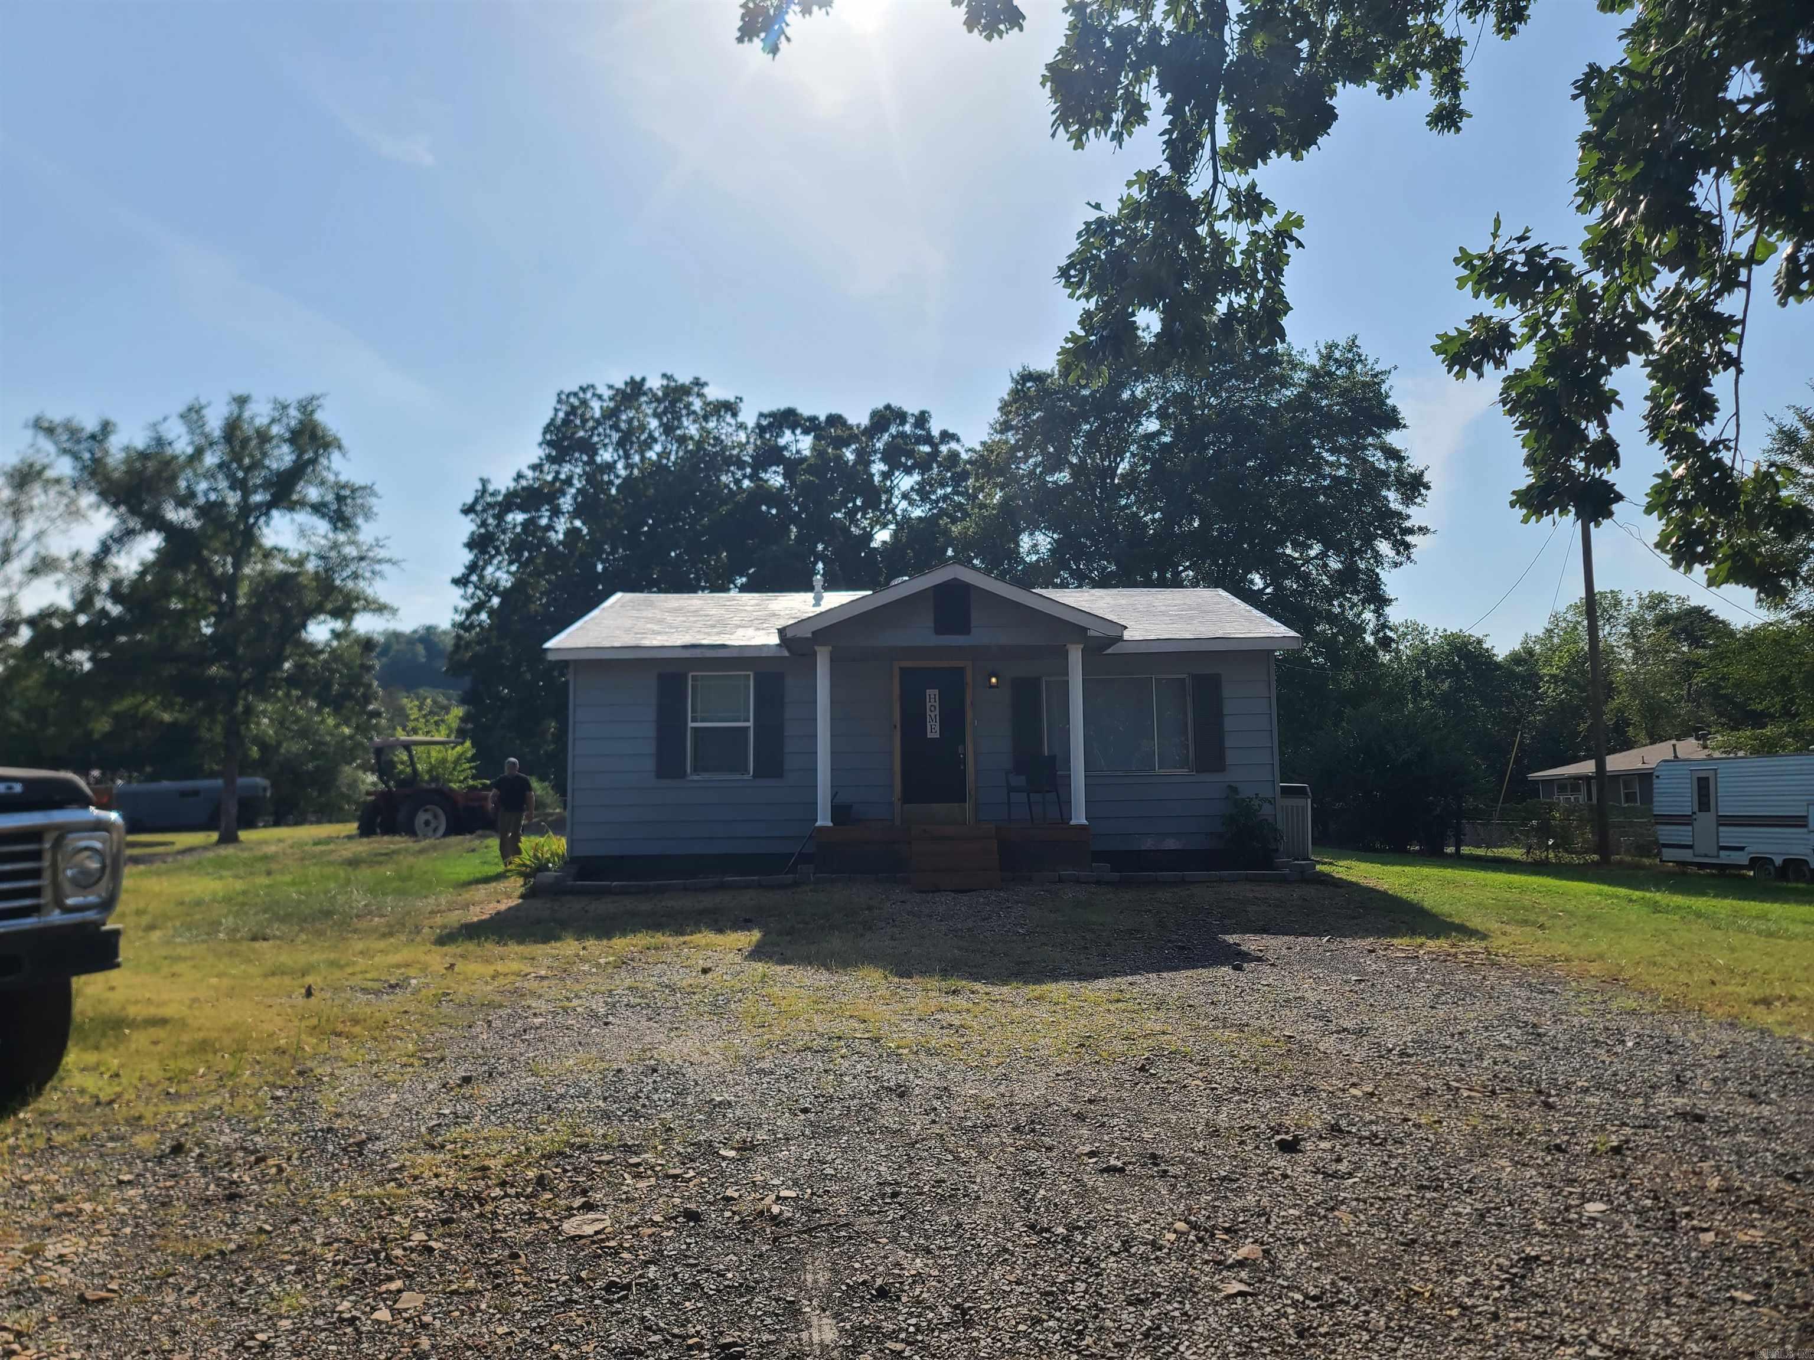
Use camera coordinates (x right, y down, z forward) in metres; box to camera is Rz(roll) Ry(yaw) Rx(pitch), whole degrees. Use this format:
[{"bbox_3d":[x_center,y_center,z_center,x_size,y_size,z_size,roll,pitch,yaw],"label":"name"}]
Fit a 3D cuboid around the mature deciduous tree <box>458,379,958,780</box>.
[{"bbox_3d":[-5.696,-2.149,37.219,14.691,13.199,12.487,-1,-4,0],"label":"mature deciduous tree"}]

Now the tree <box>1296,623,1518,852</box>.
[{"bbox_3d":[13.023,1.442,33.968,5.783,5.888,5.783,-1,-4,0],"label":"tree"}]

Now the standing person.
[{"bbox_3d":[-6.337,2.125,21.012,0.680,1.770,0.450,0,-4,-11],"label":"standing person"}]

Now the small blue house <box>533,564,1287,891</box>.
[{"bbox_3d":[0.238,0.613,20.151,9.700,4.250,10.100,-1,-4,1],"label":"small blue house"}]

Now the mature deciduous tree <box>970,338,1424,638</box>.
[{"bbox_3d":[8.372,-2.767,38.250,13.766,14.642,13.078,-1,-4,0],"label":"mature deciduous tree"}]

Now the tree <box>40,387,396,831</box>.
[{"bbox_3d":[-17.977,-1.608,33.686,9.209,11.509,8.748,-1,-4,0],"label":"tree"}]

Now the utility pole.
[{"bbox_3d":[16.303,-0.142,31.061,0.300,8.927,0.300,-1,-4,0],"label":"utility pole"}]

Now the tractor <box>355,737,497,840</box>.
[{"bbox_3d":[-10.227,2.534,29.305,1.800,2.500,3.500,-4,-5,41],"label":"tractor"}]

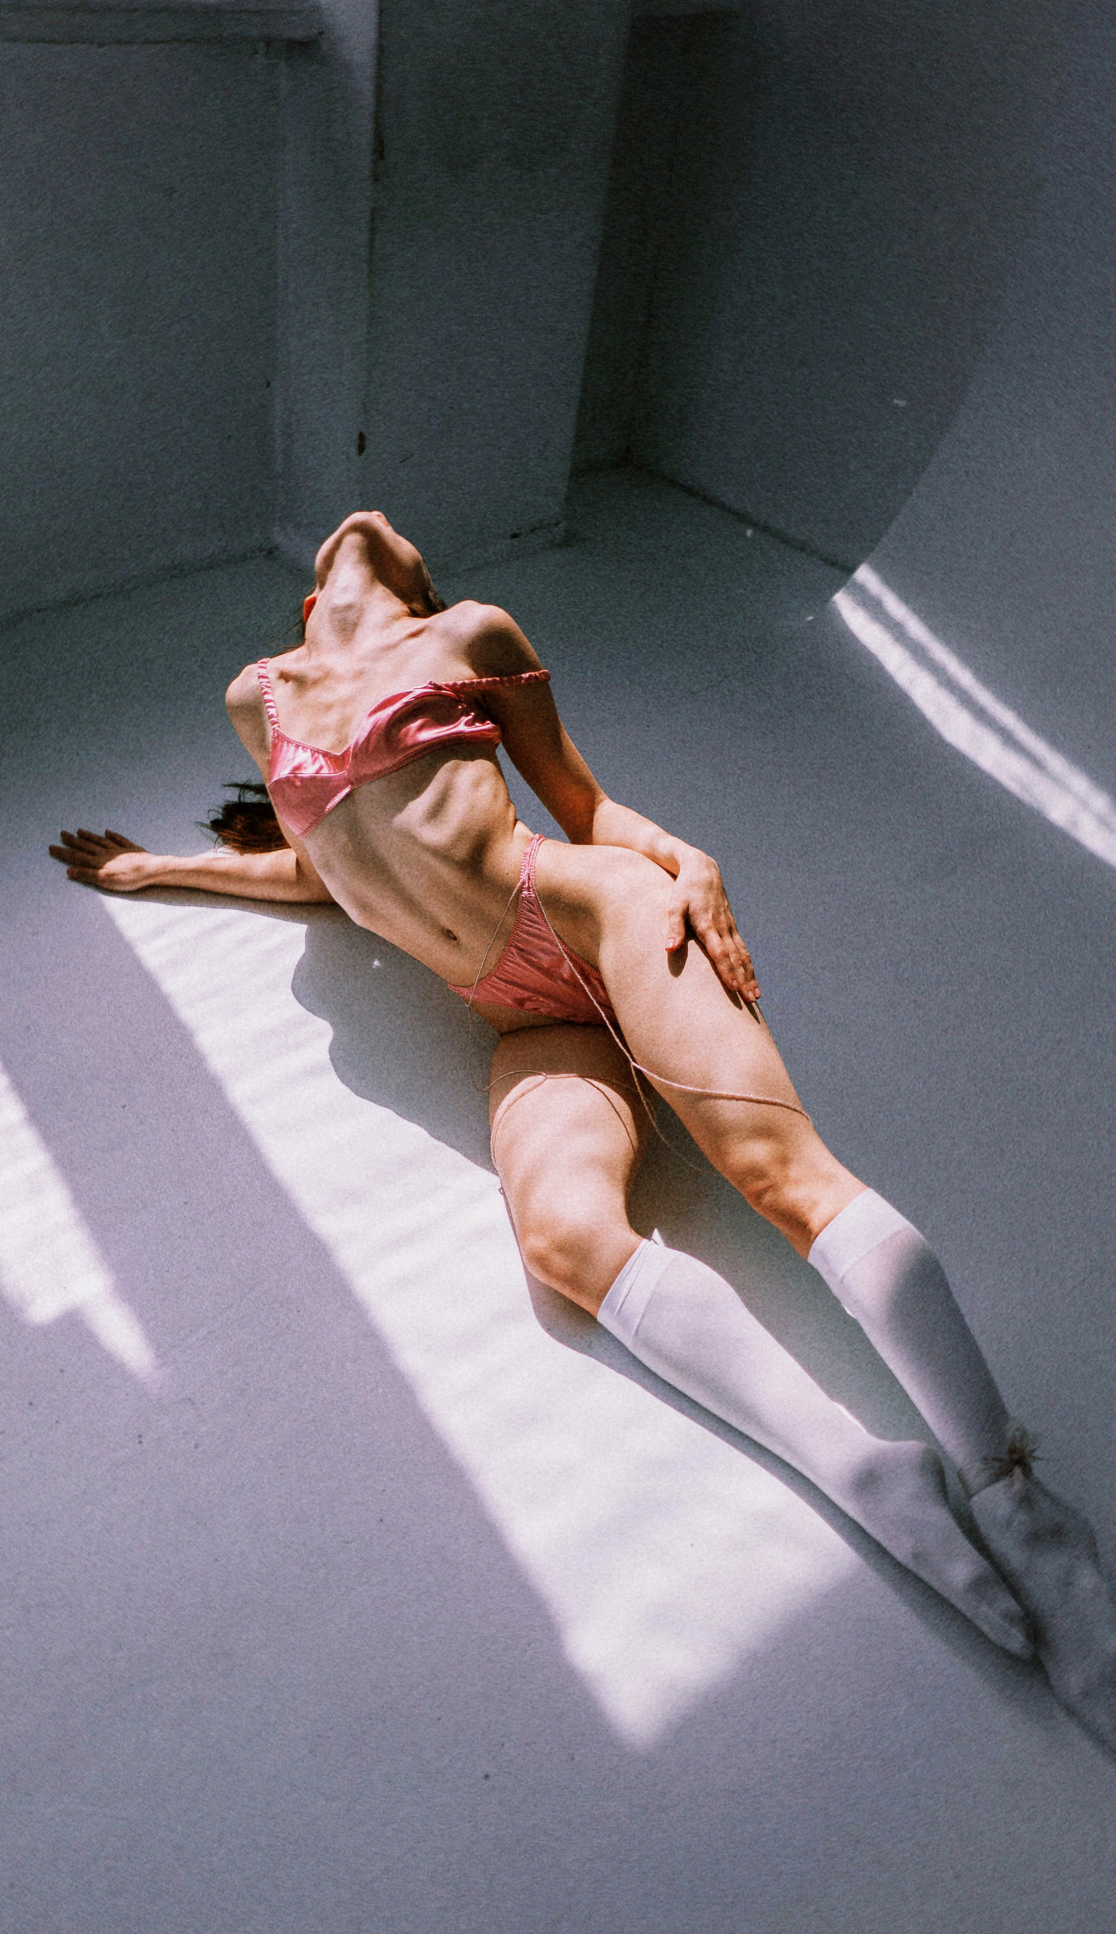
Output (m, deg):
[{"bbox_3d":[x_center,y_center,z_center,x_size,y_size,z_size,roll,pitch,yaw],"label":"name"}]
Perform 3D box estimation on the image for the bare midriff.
[{"bbox_3d":[-0.153,-0.126,2.218,0.260,0.260,0.170,52,9,11],"label":"bare midriff"}]

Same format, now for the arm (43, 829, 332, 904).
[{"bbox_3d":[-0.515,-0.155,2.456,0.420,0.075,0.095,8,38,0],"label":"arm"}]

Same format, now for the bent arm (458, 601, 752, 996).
[{"bbox_3d":[0.079,-0.195,2.269,0.130,0.210,0.610,-36,78,-13],"label":"bent arm"}]

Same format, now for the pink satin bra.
[{"bbox_3d":[-0.201,-0.290,2.254,0.310,0.180,0.190,-27,65,10],"label":"pink satin bra"}]

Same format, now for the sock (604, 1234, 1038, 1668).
[{"bbox_3d":[0.269,0.484,1.746,0.542,0.110,0.120,40,14,24],"label":"sock"}]

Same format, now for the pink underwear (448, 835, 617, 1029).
[{"bbox_3d":[-0.026,-0.038,2.211,0.190,0.270,0.180,44,10,3],"label":"pink underwear"}]

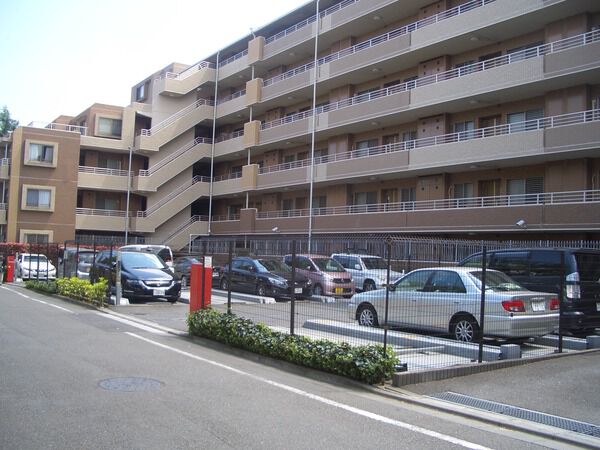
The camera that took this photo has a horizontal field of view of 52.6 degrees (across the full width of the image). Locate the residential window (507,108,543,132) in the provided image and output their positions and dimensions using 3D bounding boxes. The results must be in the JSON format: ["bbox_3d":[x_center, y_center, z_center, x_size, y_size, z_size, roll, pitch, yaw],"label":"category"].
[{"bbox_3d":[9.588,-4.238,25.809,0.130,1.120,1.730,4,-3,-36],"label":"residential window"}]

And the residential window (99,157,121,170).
[{"bbox_3d":[-14.186,-4.434,45.405,1.650,1.100,0.130,4,-3,-31],"label":"residential window"}]

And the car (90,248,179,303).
[{"bbox_3d":[-5.357,1.625,19.693,1.800,1.550,4.760,4,-3,-34],"label":"car"}]

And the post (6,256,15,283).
[{"bbox_3d":[-13.113,2.017,27.500,0.310,1.170,0.290,4,-3,-36],"label":"post"}]

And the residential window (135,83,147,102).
[{"bbox_3d":[-14.070,-11.624,53.632,0.150,1.500,1.900,4,-3,-36],"label":"residential window"}]

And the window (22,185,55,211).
[{"bbox_3d":[-17.204,-1.711,39.953,2.000,1.670,0.250,4,-3,-31],"label":"window"}]

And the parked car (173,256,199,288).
[{"bbox_3d":[-5.288,2.219,28.737,1.700,1.430,4.450,4,-3,-36],"label":"parked car"}]

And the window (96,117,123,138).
[{"bbox_3d":[-13.188,-6.729,42.000,1.750,1.350,0.150,4,-3,-32],"label":"window"}]

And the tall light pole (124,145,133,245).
[{"bbox_3d":[-9.271,-0.699,32.820,0.350,7.210,0.250,4,-4,-37],"label":"tall light pole"}]

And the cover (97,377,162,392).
[{"bbox_3d":[-2.039,1.924,7.320,0.770,0.040,0.770,4,-4,-37],"label":"cover"}]

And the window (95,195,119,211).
[{"bbox_3d":[-13.789,-1.534,43.300,1.650,1.150,0.120,4,-3,-32],"label":"window"}]

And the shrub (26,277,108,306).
[{"bbox_3d":[-7.419,1.892,19.252,0.650,0.700,6.900,4,-4,-38],"label":"shrub"}]

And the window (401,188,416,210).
[{"bbox_3d":[5.561,-1.307,31.002,0.130,1.150,1.060,4,-3,-36],"label":"window"}]

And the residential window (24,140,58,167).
[{"bbox_3d":[-17.085,-4.665,40.103,2.000,1.670,0.250,4,-3,-31],"label":"residential window"}]

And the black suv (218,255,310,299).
[{"bbox_3d":[-1.441,1.982,23.130,1.750,1.470,4.400,4,-3,-35],"label":"black suv"}]

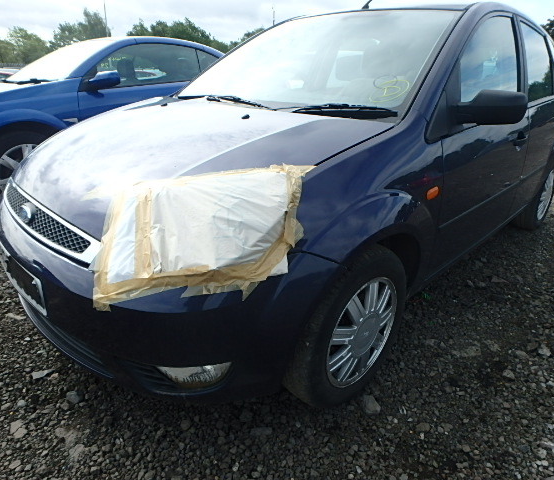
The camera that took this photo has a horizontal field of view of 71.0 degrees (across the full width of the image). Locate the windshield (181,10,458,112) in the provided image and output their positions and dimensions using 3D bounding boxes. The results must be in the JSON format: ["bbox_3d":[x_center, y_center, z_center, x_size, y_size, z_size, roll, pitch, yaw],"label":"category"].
[{"bbox_3d":[0.161,-0.894,1.863,1.340,0.130,0.920,22,60,40],"label":"windshield"}]

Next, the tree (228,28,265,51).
[{"bbox_3d":[-3.827,-25.556,54.210,5.787,7.253,5.512,0,23,-4],"label":"tree"}]

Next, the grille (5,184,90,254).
[{"bbox_3d":[-0.757,-0.071,1.229,0.100,0.120,0.800,-20,31,-41],"label":"grille"}]

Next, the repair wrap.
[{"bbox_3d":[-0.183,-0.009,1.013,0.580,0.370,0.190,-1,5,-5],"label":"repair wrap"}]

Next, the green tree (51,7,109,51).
[{"bbox_3d":[-24.087,-24.576,49.247,7.148,8.304,6.807,-8,25,-22],"label":"green tree"}]

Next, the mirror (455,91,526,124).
[{"bbox_3d":[0.757,-0.463,1.370,0.150,0.125,0.200,-20,31,-41],"label":"mirror"}]

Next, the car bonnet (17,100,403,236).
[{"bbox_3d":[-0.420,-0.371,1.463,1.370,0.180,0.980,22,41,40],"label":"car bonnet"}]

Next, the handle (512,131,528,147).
[{"bbox_3d":[1.148,-0.479,1.833,0.180,0.065,0.050,-20,31,-41],"label":"handle"}]

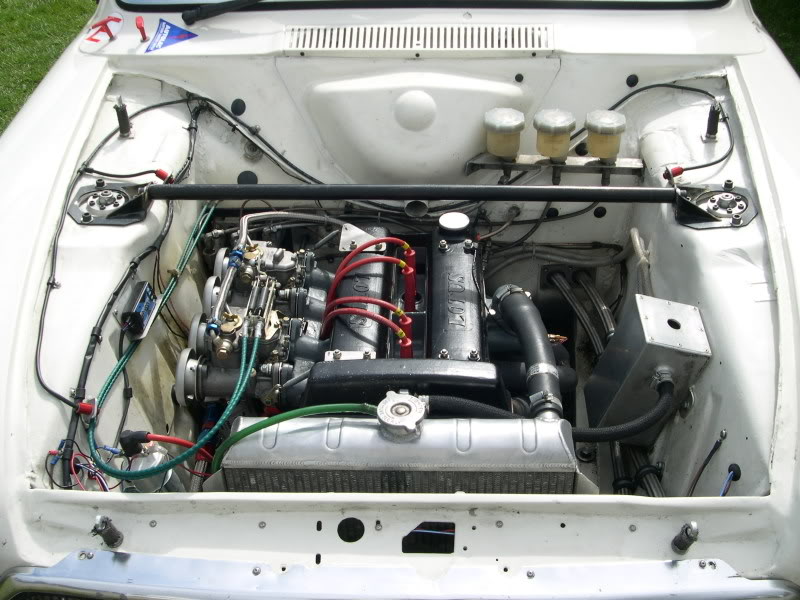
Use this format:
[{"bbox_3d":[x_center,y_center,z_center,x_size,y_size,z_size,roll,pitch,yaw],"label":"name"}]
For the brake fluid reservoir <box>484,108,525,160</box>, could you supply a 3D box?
[{"bbox_3d":[0.179,-0.282,1.505,0.070,0.080,0.070,1,36,2],"label":"brake fluid reservoir"}]

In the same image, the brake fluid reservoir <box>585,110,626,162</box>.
[{"bbox_3d":[0.350,-0.278,1.495,0.070,0.080,0.070,1,36,2],"label":"brake fluid reservoir"}]

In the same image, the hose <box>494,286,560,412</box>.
[{"bbox_3d":[0.192,0.071,1.315,0.058,0.070,0.255,-6,36,-8],"label":"hose"}]

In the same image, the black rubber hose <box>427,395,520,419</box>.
[{"bbox_3d":[0.094,0.140,1.120,0.125,0.042,0.035,1,37,2],"label":"black rubber hose"}]

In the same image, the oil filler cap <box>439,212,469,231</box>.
[{"bbox_3d":[0.092,-0.130,1.480,0.053,0.018,0.053,0,36,0],"label":"oil filler cap"}]

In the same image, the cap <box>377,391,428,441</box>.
[{"bbox_3d":[0.003,0.142,1.090,0.062,0.032,0.064,0,36,0],"label":"cap"}]

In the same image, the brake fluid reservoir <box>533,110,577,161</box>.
[{"bbox_3d":[0.264,-0.279,1.500,0.070,0.080,0.070,1,36,2],"label":"brake fluid reservoir"}]

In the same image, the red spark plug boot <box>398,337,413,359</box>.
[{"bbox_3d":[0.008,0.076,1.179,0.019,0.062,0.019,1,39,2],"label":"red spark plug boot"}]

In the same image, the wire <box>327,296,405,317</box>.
[{"bbox_3d":[-0.055,0.010,1.395,0.124,0.034,0.025,1,36,2],"label":"wire"}]

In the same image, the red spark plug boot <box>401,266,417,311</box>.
[{"bbox_3d":[0.015,-0.019,1.510,0.020,0.085,0.020,1,36,2],"label":"red spark plug boot"}]

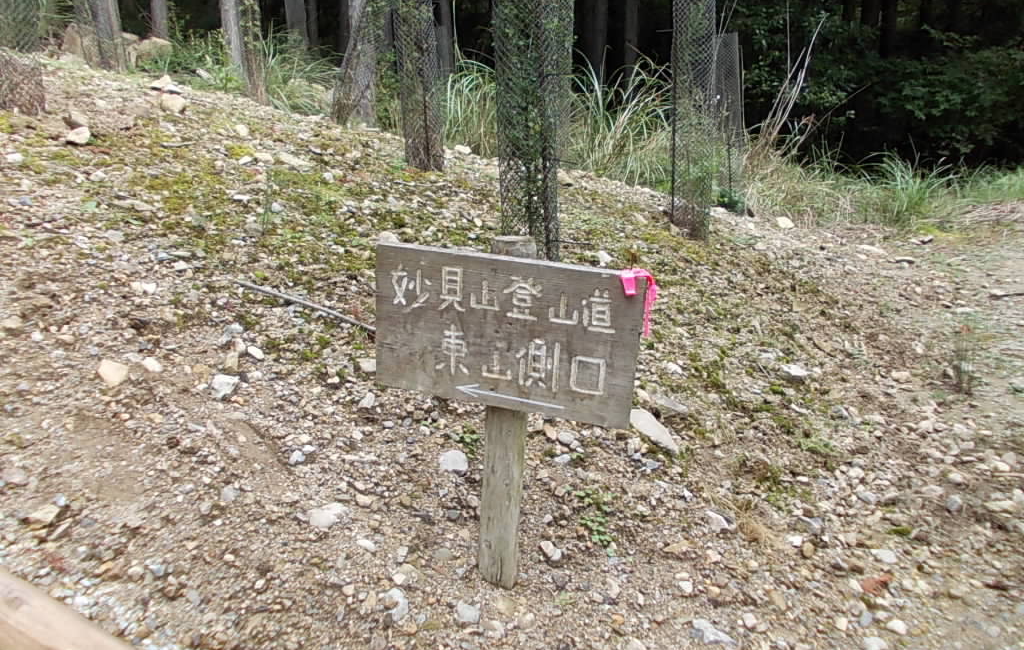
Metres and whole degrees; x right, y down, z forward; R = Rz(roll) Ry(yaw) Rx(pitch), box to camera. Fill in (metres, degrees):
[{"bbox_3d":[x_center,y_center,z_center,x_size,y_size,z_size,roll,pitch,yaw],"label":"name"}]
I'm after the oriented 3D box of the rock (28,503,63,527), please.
[{"bbox_3d":[-1.179,0.481,2.093,0.082,0.042,0.065,-12,21,-31],"label":"rock"}]

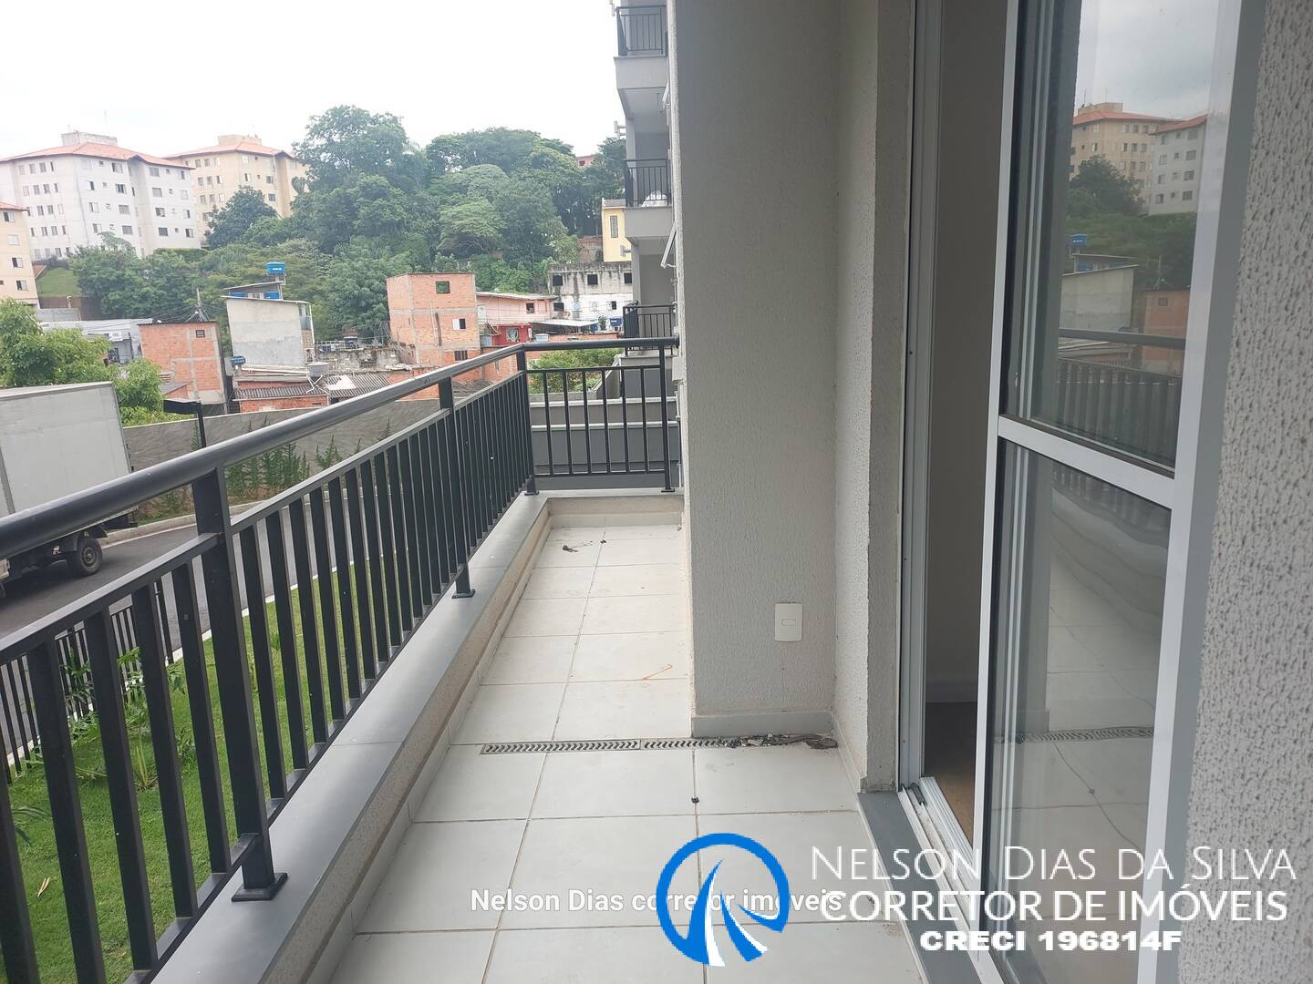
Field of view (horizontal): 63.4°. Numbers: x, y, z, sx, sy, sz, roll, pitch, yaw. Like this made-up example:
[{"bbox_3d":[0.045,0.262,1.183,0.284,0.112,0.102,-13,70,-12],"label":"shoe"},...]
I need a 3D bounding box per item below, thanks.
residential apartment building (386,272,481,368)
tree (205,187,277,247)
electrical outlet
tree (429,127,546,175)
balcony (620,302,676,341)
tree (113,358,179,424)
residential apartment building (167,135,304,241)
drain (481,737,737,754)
[{"bbox_3d":[-16.310,-12.166,78.000,5.000,8.200,9.000,-7,13,-22],"label":"residential apartment building"},{"bbox_3d":[-53.131,-35.005,136.000,9.000,8.200,8.600,-7,13,-20],"label":"tree"},{"bbox_3d":[0.403,0.397,3.220,0.080,0.120,0.012,-2,12,2],"label":"electrical outlet"},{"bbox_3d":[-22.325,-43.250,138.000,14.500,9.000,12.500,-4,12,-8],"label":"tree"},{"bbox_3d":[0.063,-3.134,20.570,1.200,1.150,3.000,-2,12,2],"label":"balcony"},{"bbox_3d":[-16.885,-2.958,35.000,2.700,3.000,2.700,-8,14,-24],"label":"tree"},{"bbox_3d":[-65.653,-47.216,166.000,17.000,15.500,20.000,2,13,19],"label":"residential apartment building"},{"bbox_3d":[-0.140,0.780,3.250,0.810,0.020,0.068,-2,12,2],"label":"drain"}]

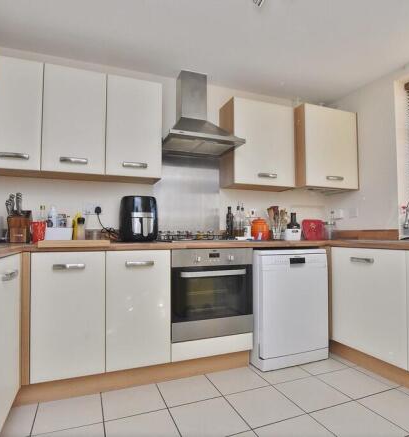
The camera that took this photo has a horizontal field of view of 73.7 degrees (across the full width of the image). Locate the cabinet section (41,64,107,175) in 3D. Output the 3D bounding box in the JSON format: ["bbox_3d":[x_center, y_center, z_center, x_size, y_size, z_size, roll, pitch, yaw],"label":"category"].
[{"bbox_3d":[-0.934,-0.664,2.020,0.400,0.720,0.320,1,-3,-19],"label":"cabinet section"}]

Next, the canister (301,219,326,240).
[{"bbox_3d":[1.058,0.111,2.635,0.206,0.211,0.139,1,-4,-12],"label":"canister"}]

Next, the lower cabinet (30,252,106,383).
[{"bbox_3d":[-0.873,0.574,1.852,0.400,0.718,0.570,1,-4,-19],"label":"lower cabinet"}]

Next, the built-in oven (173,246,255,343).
[{"bbox_3d":[-0.016,0.531,2.133,0.595,0.598,0.560,1,-4,-19],"label":"built-in oven"}]

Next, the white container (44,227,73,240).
[{"bbox_3d":[-0.972,0.109,1.834,0.155,0.096,0.110,1,-3,-20],"label":"white container"}]

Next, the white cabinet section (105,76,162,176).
[{"bbox_3d":[-0.559,-0.658,2.146,0.400,0.720,0.320,1,-3,-19],"label":"white cabinet section"}]

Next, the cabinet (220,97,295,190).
[{"bbox_3d":[0.493,-0.650,2.552,0.628,0.742,0.299,1,-4,-19],"label":"cabinet"}]

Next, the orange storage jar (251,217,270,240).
[{"bbox_3d":[0.489,0.093,2.393,0.152,0.195,0.152,0,-3,0],"label":"orange storage jar"}]

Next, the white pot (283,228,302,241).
[{"bbox_3d":[0.798,0.149,2.466,0.140,0.102,0.140,0,-3,0],"label":"white pot"}]

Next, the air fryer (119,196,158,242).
[{"bbox_3d":[-0.491,0.020,2.035,0.247,0.324,0.283,2,-4,-27],"label":"air fryer"}]

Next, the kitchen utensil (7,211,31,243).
[{"bbox_3d":[-1.229,0.072,1.807,0.124,0.201,0.154,1,-4,-22],"label":"kitchen utensil"}]

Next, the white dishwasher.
[{"bbox_3d":[0.610,0.702,2.390,0.616,0.870,0.597,1,-4,-19],"label":"white dishwasher"}]

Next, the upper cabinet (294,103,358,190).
[{"bbox_3d":[1.105,-0.630,2.675,0.604,0.741,0.392,1,-4,-19],"label":"upper cabinet"}]

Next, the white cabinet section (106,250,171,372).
[{"bbox_3d":[-0.494,0.574,1.975,0.400,0.720,0.580,1,-3,-19],"label":"white cabinet section"}]

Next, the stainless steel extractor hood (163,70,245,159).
[{"bbox_3d":[-0.032,-0.948,2.326,0.600,0.691,0.463,1,-4,-19],"label":"stainless steel extractor hood"}]

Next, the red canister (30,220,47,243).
[{"bbox_3d":[-1.063,0.088,1.758,0.090,0.133,0.090,1,-3,-20],"label":"red canister"}]

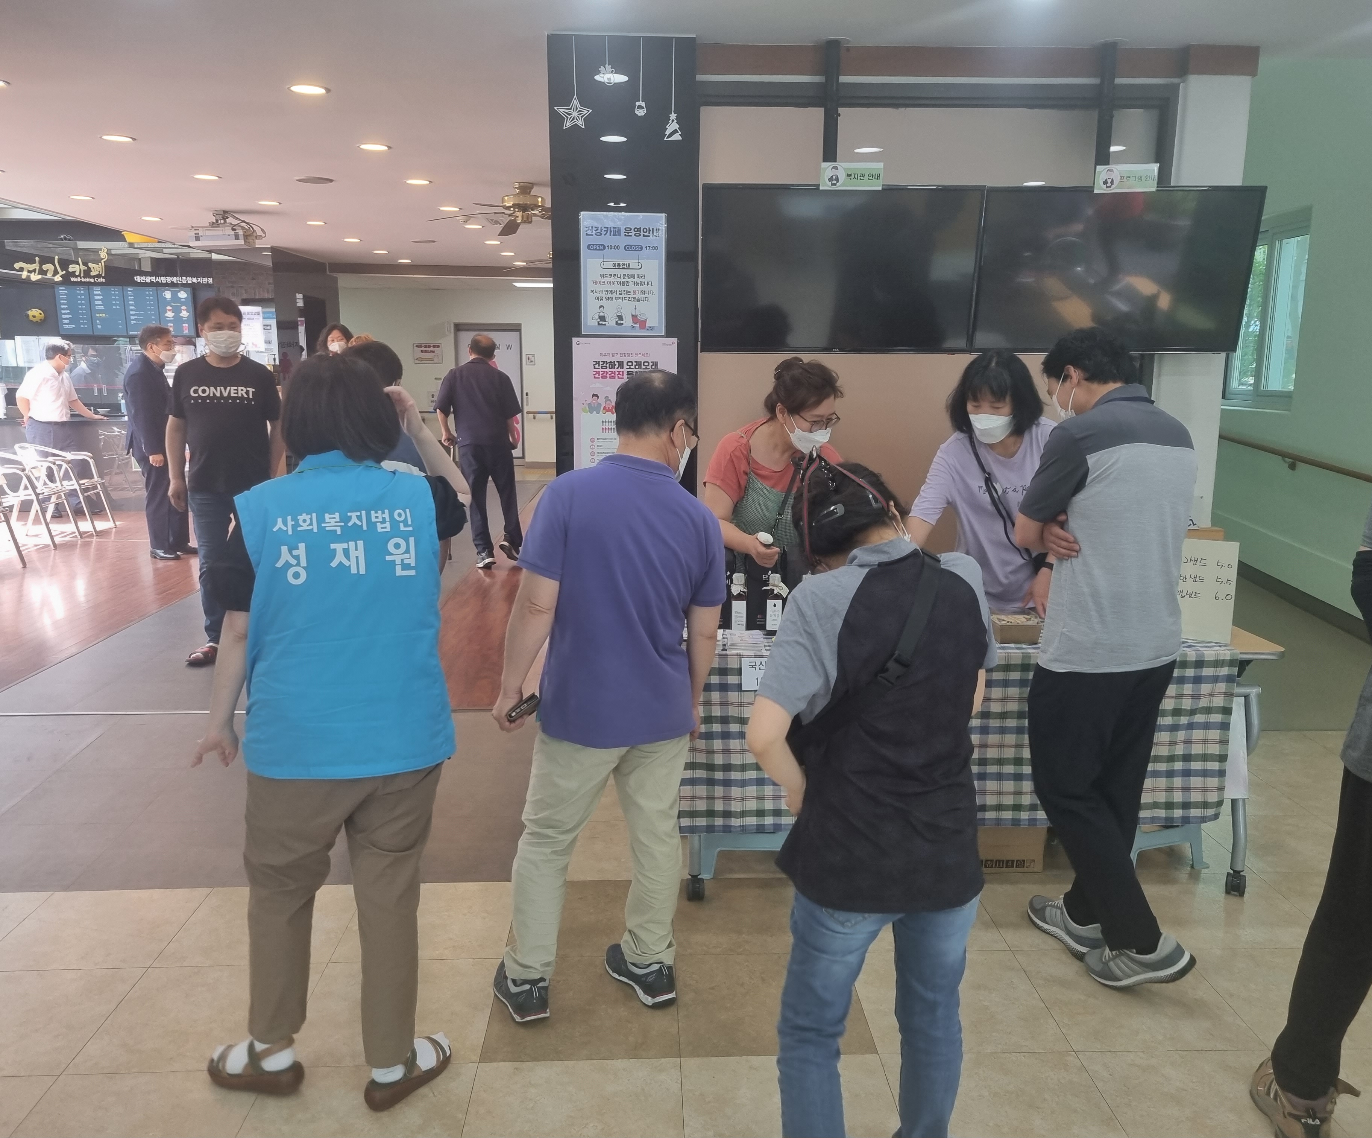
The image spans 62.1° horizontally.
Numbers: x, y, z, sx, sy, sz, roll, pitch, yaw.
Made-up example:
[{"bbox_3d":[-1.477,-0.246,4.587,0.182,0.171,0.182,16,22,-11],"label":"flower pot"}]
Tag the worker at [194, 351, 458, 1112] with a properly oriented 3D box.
[{"bbox_3d":[-0.725,0.334,2.382,0.540,1.560,0.380,-3,11,-16],"label":"worker"}]

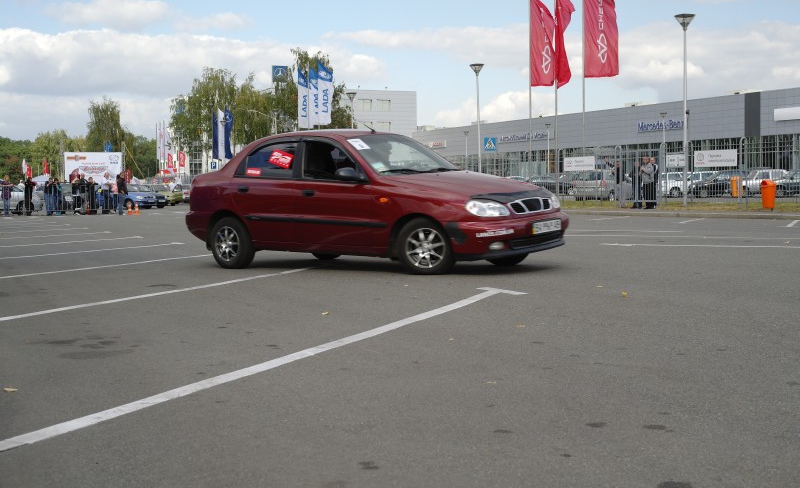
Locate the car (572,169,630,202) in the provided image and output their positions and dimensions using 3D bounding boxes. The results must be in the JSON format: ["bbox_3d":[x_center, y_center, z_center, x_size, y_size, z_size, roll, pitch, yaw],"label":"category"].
[{"bbox_3d":[10.663,-3.056,53.848,1.750,1.560,4.250,1,3,27],"label":"car"}]

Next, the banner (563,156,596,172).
[{"bbox_3d":[6.379,-2.818,36.200,0.050,0.480,1.900,-2,3,-25],"label":"banner"}]

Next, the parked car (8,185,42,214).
[{"bbox_3d":[-18.300,-2.060,46.400,4.300,1.450,1.720,-1,3,-11],"label":"parked car"}]

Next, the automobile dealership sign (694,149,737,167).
[{"bbox_3d":[9.276,-2.500,30.000,0.050,0.480,1.870,-2,3,-25],"label":"automobile dealership sign"}]

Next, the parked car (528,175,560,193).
[{"bbox_3d":[10.248,-3.932,70.986,1.770,1.470,4.400,0,3,25],"label":"parked car"}]

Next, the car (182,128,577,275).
[{"bbox_3d":[-0.350,-0.475,10.636,4.237,1.432,1.678,1,3,36],"label":"car"}]

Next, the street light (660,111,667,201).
[{"bbox_3d":[21.700,-7.350,84.000,0.530,6.900,0.530,-1,3,0],"label":"street light"}]

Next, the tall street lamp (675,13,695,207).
[{"bbox_3d":[10.300,-4.860,37.000,0.740,6.980,0.740,-1,3,0],"label":"tall street lamp"}]

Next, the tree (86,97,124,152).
[{"bbox_3d":[-33.158,-10.415,115.000,4.600,12.400,4.600,-1,3,0],"label":"tree"}]

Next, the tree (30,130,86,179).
[{"bbox_3d":[-40.100,-9.000,120.000,6.600,8.600,6.600,-1,3,0],"label":"tree"}]

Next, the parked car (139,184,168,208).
[{"bbox_3d":[-15.850,-2.860,62.000,4.240,1.430,1.680,1,3,33],"label":"parked car"}]

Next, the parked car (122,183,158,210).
[{"bbox_3d":[-15.750,-2.670,58.500,4.240,1.430,1.680,1,3,33],"label":"parked car"}]

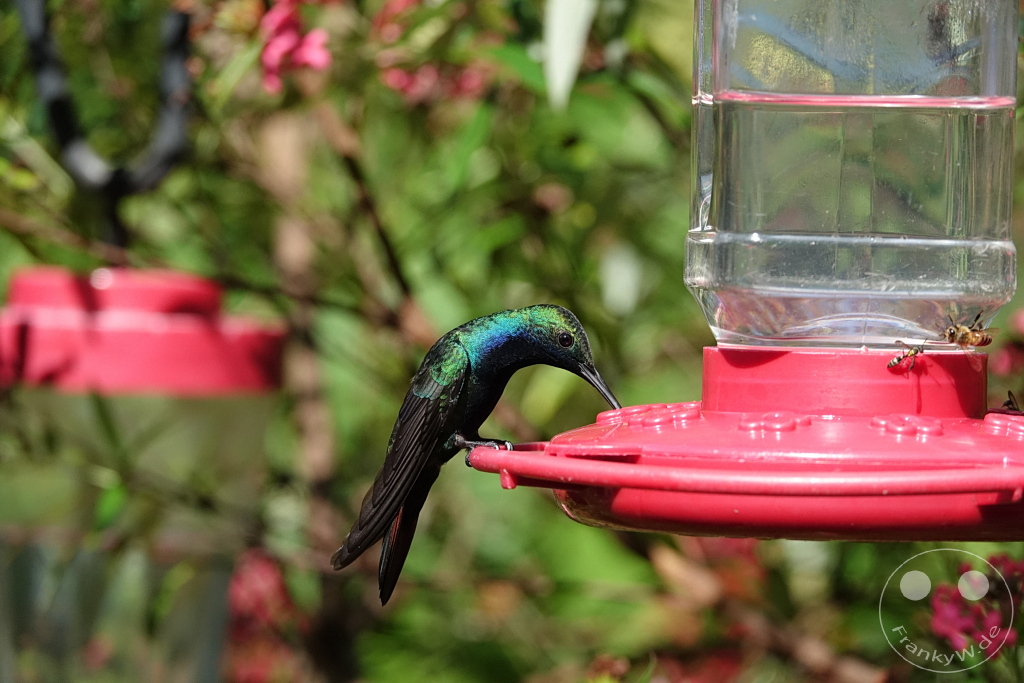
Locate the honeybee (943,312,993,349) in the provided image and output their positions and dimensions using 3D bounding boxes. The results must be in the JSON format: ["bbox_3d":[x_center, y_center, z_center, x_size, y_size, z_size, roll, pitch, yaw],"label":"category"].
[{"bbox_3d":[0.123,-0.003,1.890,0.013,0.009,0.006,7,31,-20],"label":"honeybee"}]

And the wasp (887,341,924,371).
[{"bbox_3d":[0.105,0.004,1.880,0.011,0.008,0.004,-26,1,-12],"label":"wasp"}]

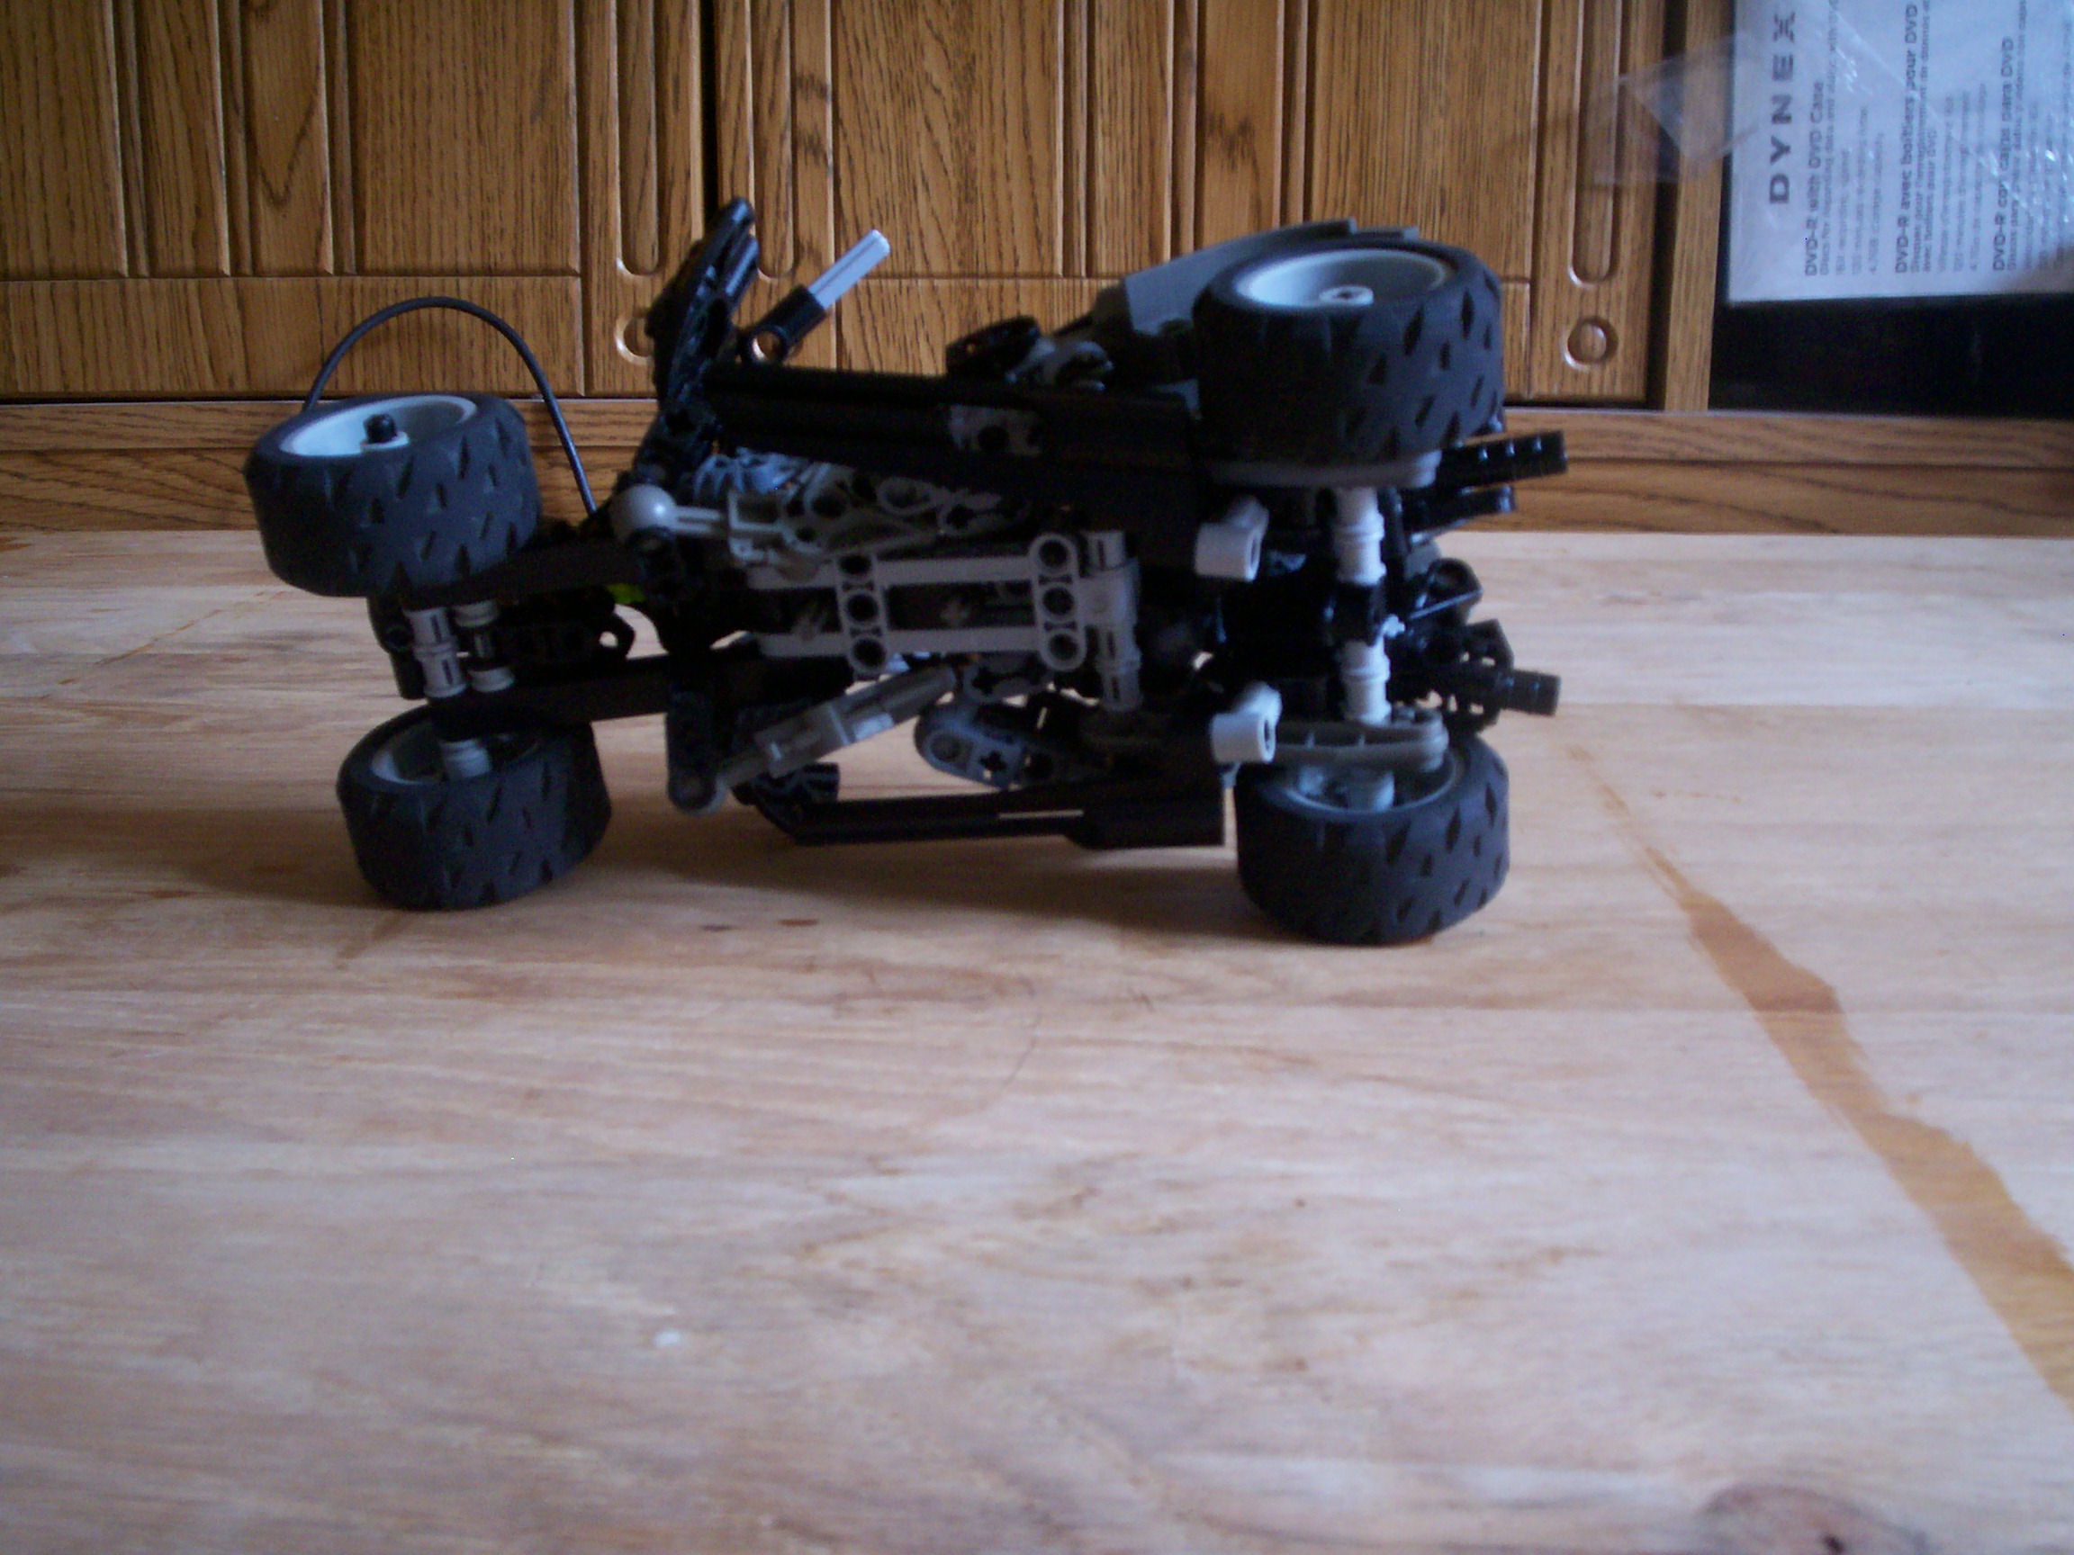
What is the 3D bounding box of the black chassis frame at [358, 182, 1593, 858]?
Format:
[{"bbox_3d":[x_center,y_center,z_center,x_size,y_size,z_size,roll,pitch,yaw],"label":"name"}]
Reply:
[{"bbox_3d":[-0.011,-0.035,0.353,0.192,0.107,0.064,-1,30,11],"label":"black chassis frame"}]

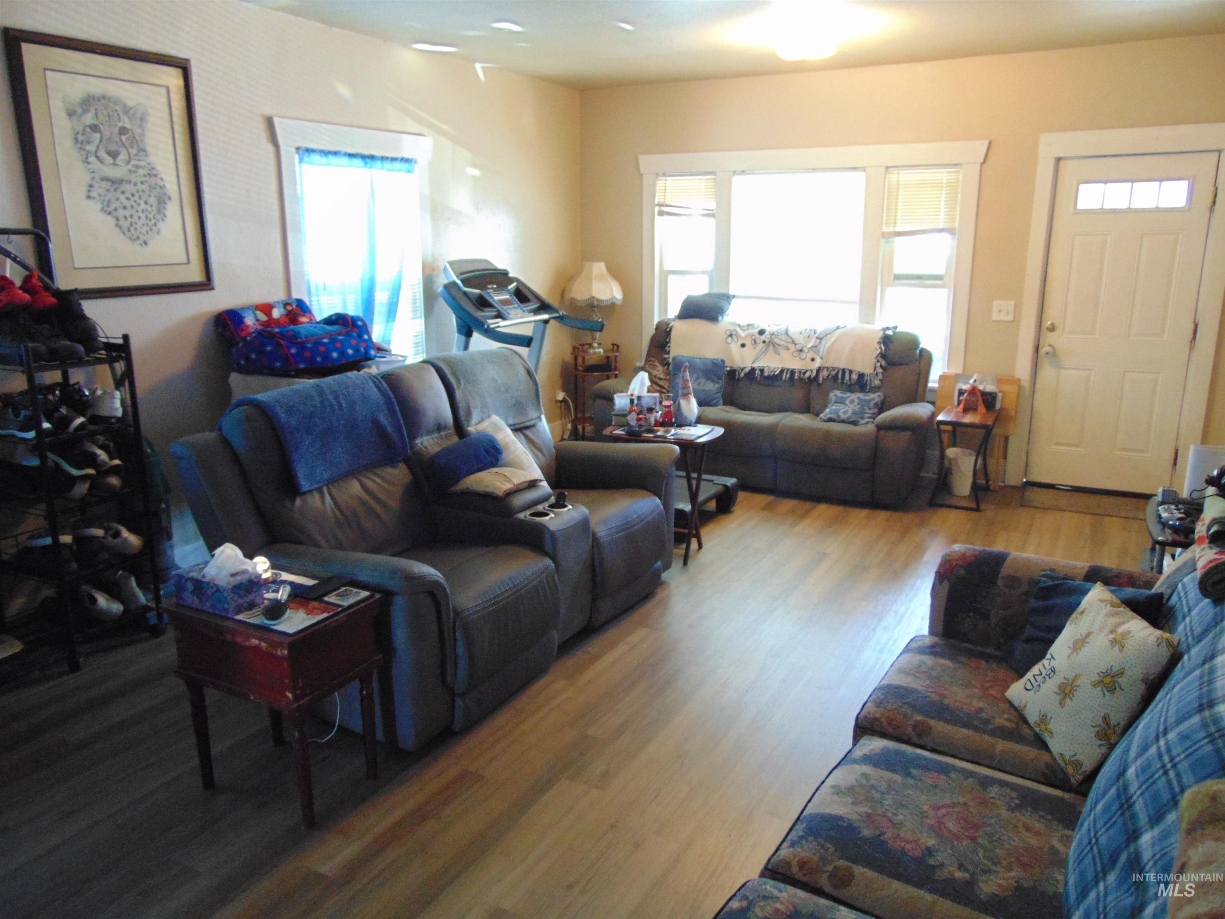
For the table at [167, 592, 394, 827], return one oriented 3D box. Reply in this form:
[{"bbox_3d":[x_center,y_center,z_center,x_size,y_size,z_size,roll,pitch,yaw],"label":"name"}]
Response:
[{"bbox_3d":[-1.013,0.716,2.713,0.530,0.605,0.370,7,16,27],"label":"table"}]

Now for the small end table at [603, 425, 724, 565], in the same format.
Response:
[{"bbox_3d":[0.263,0.170,4.669,0.590,0.660,0.415,7,16,27],"label":"small end table"}]

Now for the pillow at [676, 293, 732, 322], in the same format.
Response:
[{"bbox_3d":[0.671,-1.108,6.424,0.400,0.210,0.280,7,14,28],"label":"pillow"}]

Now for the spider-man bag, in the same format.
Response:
[{"bbox_3d":[-1.500,-0.600,4.215,0.500,0.310,0.510,7,14,28],"label":"spider-man bag"}]

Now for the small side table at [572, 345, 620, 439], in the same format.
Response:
[{"bbox_3d":[-0.102,-0.472,6.900,0.330,0.800,0.300,-5,15,-16],"label":"small side table"}]

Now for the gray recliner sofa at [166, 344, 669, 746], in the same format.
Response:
[{"bbox_3d":[-0.588,0.161,3.591,1.090,1.019,1.880,7,14,28],"label":"gray recliner sofa"}]

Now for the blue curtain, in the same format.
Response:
[{"bbox_3d":[-1.410,-1.116,5.121,0.090,1.245,0.900,7,14,28],"label":"blue curtain"}]

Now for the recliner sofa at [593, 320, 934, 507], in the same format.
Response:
[{"bbox_3d":[1.016,-0.398,6.131,2.290,1.020,0.880,7,16,27],"label":"recliner sofa"}]

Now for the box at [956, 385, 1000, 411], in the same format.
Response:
[{"bbox_3d":[2.354,-0.383,5.672,0.230,0.115,0.120,7,16,27],"label":"box"}]

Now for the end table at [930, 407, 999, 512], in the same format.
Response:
[{"bbox_3d":[2.206,-0.017,5.524,0.320,0.536,0.600,7,14,28],"label":"end table"}]

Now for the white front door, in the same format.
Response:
[{"bbox_3d":[3.090,-0.798,5.447,0.819,2.039,0.050,7,14,28],"label":"white front door"}]

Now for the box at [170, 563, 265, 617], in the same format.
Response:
[{"bbox_3d":[-1.052,0.349,2.366,0.217,0.085,0.122,7,14,28],"label":"box"}]

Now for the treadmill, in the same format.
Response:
[{"bbox_3d":[-0.243,-0.421,5.299,1.800,1.500,0.880,7,16,27],"label":"treadmill"}]

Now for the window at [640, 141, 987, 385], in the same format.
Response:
[{"bbox_3d":[1.282,-1.368,6.259,2.430,1.580,0.120,7,16,27],"label":"window"}]

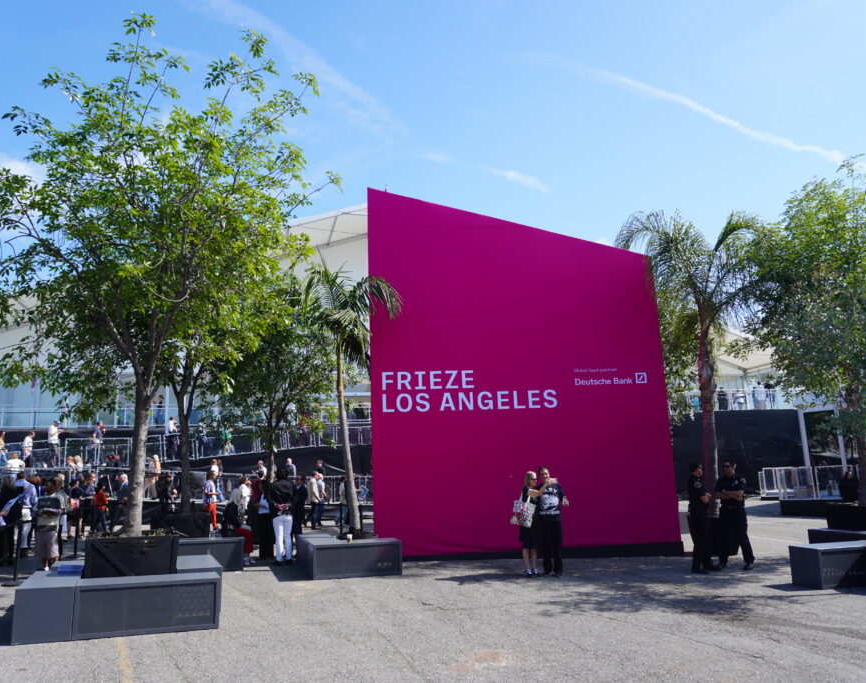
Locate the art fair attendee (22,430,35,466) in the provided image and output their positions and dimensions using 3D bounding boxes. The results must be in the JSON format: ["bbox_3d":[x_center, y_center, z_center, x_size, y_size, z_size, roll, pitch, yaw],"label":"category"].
[{"bbox_3d":[-14.811,4.101,24.981,0.420,1.680,0.480,1,-12,-17],"label":"art fair attendee"}]

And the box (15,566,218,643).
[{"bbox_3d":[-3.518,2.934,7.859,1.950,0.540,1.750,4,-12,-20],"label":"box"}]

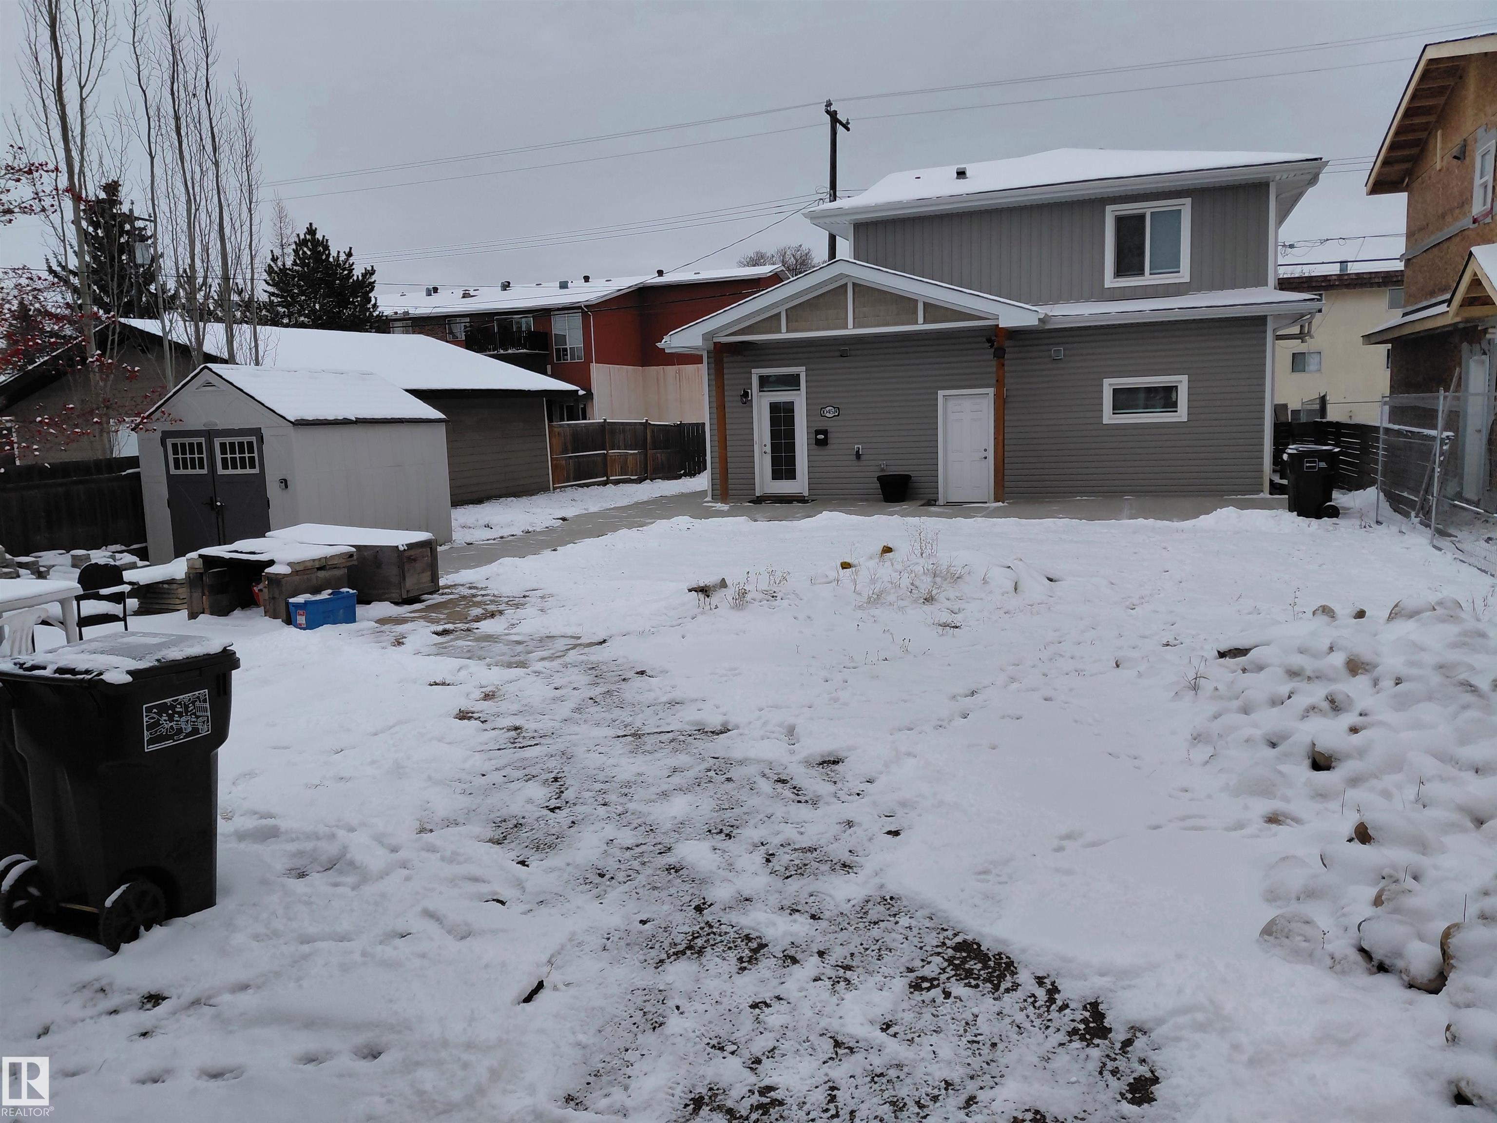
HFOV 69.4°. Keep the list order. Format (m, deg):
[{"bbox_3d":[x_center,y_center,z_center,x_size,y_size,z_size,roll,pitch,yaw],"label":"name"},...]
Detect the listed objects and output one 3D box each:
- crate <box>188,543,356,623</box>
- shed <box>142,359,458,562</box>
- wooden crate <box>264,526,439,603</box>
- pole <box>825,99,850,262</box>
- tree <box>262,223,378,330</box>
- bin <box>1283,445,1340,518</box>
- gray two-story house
[{"bbox_3d":[-4.540,0.218,10.351,1.262,0.601,0.857,1,8,22],"label":"crate"},{"bbox_3d":[-6.172,-1.344,15.046,2.604,2.579,3.139,1,7,20],"label":"shed"},{"bbox_3d":[-4.229,0.031,11.679,1.762,0.627,0.720,1,8,22],"label":"wooden crate"},{"bbox_3d":[2.713,-8.002,32.109,0.320,10.817,2.200,1,8,22],"label":"pole"},{"bbox_3d":[-15.114,-7.353,38.562,4.600,9.170,4.600,-2,7,0],"label":"tree"},{"bbox_3d":[8.315,-1.184,15.982,0.700,1.060,0.560,0,7,15],"label":"bin"},{"bbox_3d":[5.357,-5.262,23.867,11.800,7.260,9.100,1,7,20],"label":"gray two-story house"}]

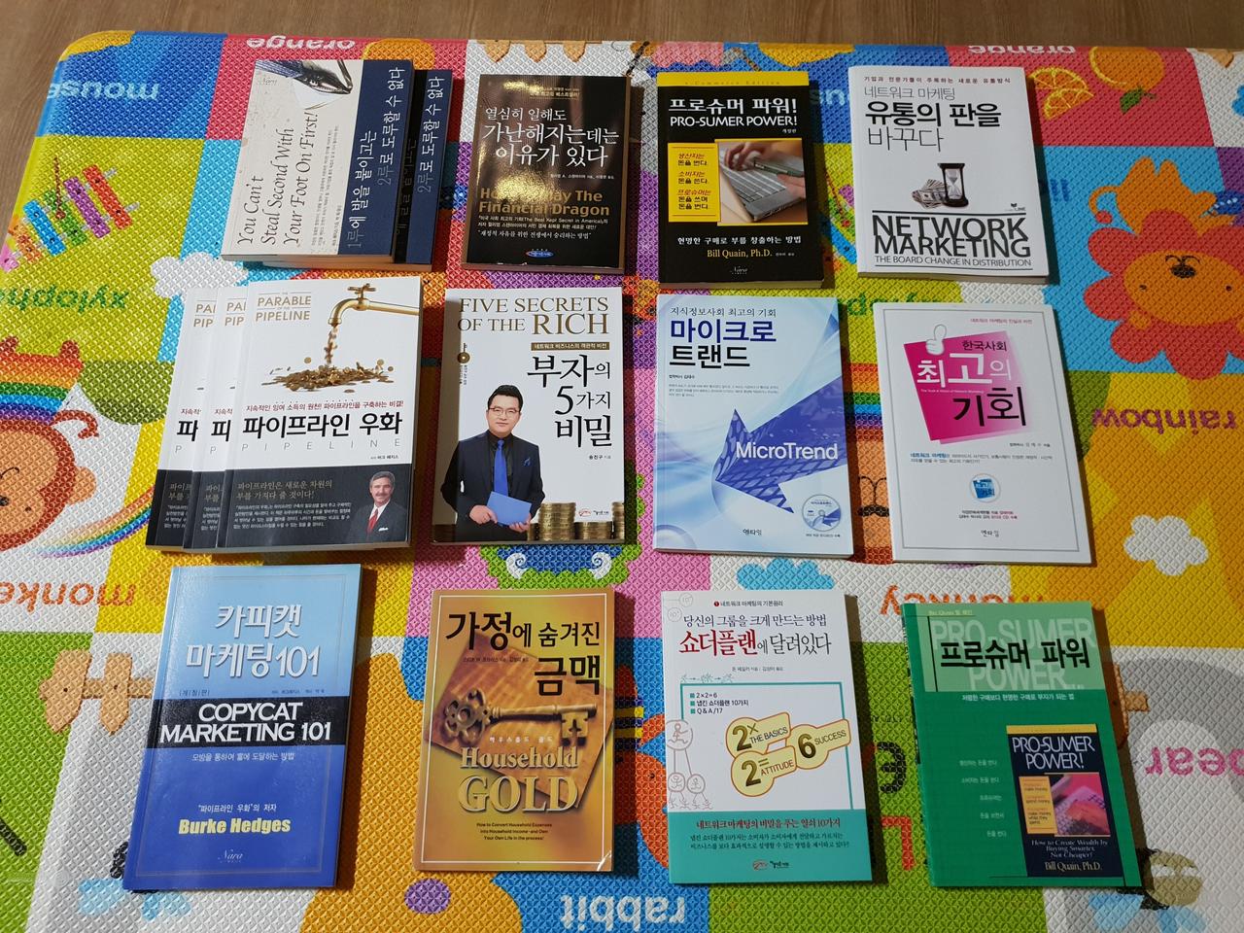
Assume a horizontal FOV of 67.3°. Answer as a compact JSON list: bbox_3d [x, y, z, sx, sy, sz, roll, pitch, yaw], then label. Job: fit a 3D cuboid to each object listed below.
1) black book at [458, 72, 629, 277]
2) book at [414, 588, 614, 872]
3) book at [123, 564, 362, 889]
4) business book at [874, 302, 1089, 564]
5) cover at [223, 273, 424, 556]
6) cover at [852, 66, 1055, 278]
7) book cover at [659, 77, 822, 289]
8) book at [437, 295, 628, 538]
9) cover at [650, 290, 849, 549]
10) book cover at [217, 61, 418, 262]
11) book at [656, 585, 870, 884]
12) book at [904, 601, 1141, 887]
[{"bbox_3d":[-0.066,-0.270,0.854,0.143,0.011,0.205,2,71,2],"label":"black book"},{"bbox_3d":[-0.076,0.191,0.693,0.139,0.012,0.199,0,71,1],"label":"book"},{"bbox_3d":[-0.278,0.189,0.699,0.149,0.009,0.231,-1,71,1],"label":"book"},{"bbox_3d":[0.290,-0.031,0.766,0.152,0.007,0.225,1,71,1],"label":"business book"},{"bbox_3d":[-0.239,-0.047,0.758,0.146,0.011,0.231,-2,71,0],"label":"cover"},{"bbox_3d":[0.290,-0.268,0.846,0.163,0.012,0.221,2,71,2],"label":"cover"},{"bbox_3d":[0.104,-0.262,0.847,0.141,0.013,0.224,0,71,1],"label":"book cover"},{"bbox_3d":[-0.075,-0.046,0.777,0.152,0.010,0.225,-1,71,1],"label":"book"},{"bbox_3d":[0.105,-0.037,0.769,0.154,0.012,0.223,1,71,1],"label":"cover"},{"bbox_3d":[-0.270,-0.279,0.846,0.147,0.013,0.209,1,71,1],"label":"book cover"},{"bbox_3d":[0.103,0.195,0.689,0.140,0.011,0.204,-1,71,1],"label":"book"},{"bbox_3d":[0.287,0.199,0.684,0.142,0.011,0.197,-1,71,1],"label":"book"}]

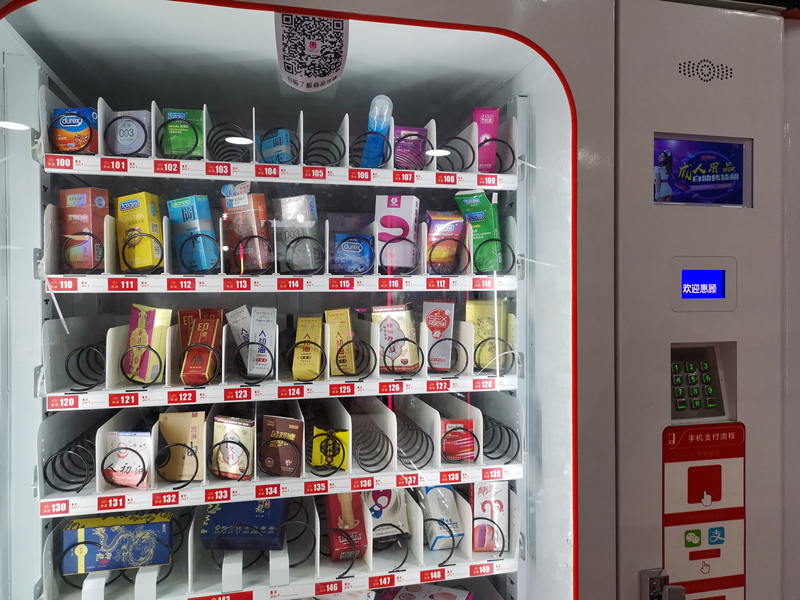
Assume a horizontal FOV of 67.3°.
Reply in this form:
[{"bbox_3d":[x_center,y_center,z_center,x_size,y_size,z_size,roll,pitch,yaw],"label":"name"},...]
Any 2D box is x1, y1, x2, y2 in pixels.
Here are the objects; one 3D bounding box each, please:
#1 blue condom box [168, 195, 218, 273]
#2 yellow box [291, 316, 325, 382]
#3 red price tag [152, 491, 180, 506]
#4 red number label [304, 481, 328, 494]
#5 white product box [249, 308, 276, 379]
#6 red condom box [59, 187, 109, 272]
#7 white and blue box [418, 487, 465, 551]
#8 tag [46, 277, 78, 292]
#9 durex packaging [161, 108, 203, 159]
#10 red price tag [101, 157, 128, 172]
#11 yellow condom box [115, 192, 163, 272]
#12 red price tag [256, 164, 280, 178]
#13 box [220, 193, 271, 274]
[{"bbox_3d":[-0.337,-0.107,0.985,0.058,0.117,0.033,-6,6,24],"label":"blue condom box"},{"bbox_3d":[-0.166,0.089,1.096,0.044,0.117,0.035,1,-41,-4],"label":"yellow box"},{"bbox_3d":[-0.342,0.292,0.879,0.036,0.018,0.004,0,1,-14],"label":"red price tag"},{"bbox_3d":[-0.129,0.291,0.930,0.036,0.018,0.004,0,1,-14],"label":"red number label"},{"bbox_3d":[-0.218,0.066,0.956,0.036,0.106,0.031,2,-10,-6],"label":"white product box"},{"bbox_3d":[-0.469,-0.106,0.897,0.062,0.116,0.031,1,4,23],"label":"red condom box"},{"bbox_3d":[0.079,0.419,1.180,0.054,0.055,0.120,0,43,-15],"label":"white and blue box"},{"bbox_3d":[-0.512,-0.023,0.911,0.039,0.019,0.002,0,0,-14],"label":"tag"},{"bbox_3d":[-0.328,-0.252,0.912,0.054,0.068,0.021,0,5,-10],"label":"durex packaging"},{"bbox_3d":[-0.459,-0.217,0.966,0.040,0.020,0.002,0,1,-14],"label":"red price tag"},{"bbox_3d":[-0.421,-0.108,0.975,0.058,0.118,0.033,-8,-3,15],"label":"yellow condom box"},{"bbox_3d":[-0.225,-0.219,1.023,0.040,0.020,0.002,0,1,-14],"label":"red price tag"},{"bbox_3d":[-0.255,-0.111,1.006,0.064,0.122,0.034,-4,5,23],"label":"box"}]

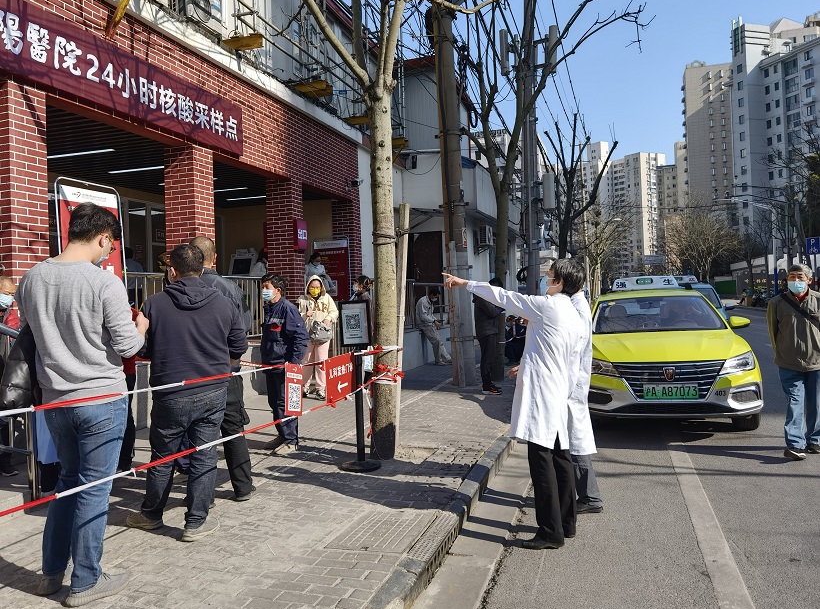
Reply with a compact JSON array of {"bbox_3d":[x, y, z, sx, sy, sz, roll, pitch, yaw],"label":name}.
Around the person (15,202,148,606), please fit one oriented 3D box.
[{"bbox_3d":[-1.495,0.445,2.920,0.540,1.760,0.480,-1,1,21],"label":"person"}]

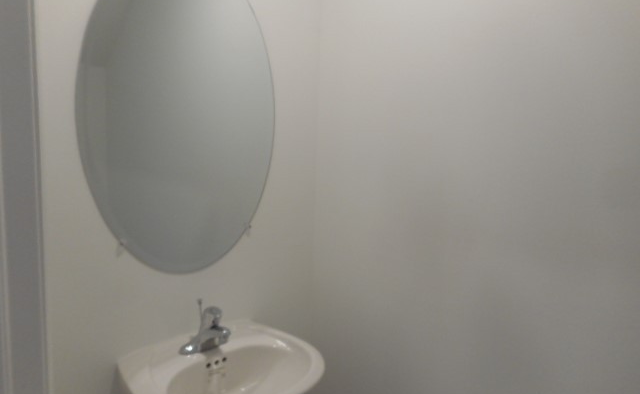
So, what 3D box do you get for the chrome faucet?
[{"bbox_3d":[-0.298,0.367,1.294,0.157,0.125,0.148,-5,10,-44],"label":"chrome faucet"}]

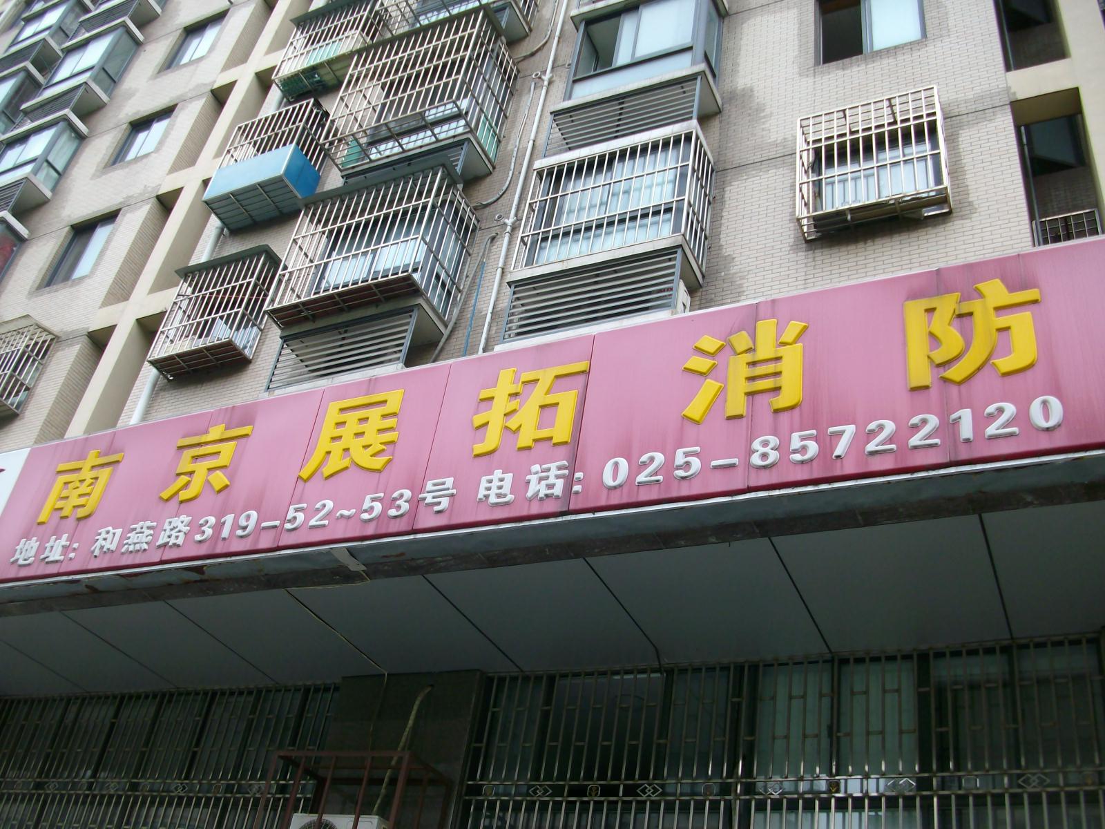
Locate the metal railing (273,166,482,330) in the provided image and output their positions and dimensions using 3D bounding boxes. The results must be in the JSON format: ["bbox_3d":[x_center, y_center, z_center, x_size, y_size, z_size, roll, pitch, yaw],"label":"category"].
[{"bbox_3d":[-2.113,-1.784,12.766,1.930,1.695,0.820,-9,-39,24],"label":"metal railing"}]

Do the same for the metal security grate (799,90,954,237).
[{"bbox_3d":[3.116,-2.452,10.616,1.357,1.455,0.330,-9,-39,24],"label":"metal security grate"}]

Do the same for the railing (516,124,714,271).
[{"bbox_3d":[0.660,-2.076,11.546,1.889,1.796,0.600,-9,-39,24],"label":"railing"}]

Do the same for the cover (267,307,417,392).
[{"bbox_3d":[-2.291,-0.694,11.788,1.762,0.727,0.080,-9,-39,24],"label":"cover"}]

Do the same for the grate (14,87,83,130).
[{"bbox_3d":[-9.416,-5.693,20.307,1.480,0.680,0.080,-9,-39,24],"label":"grate"}]

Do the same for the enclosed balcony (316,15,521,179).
[{"bbox_3d":[-1.663,-3.974,14.106,1.939,1.869,1.100,-9,-39,24],"label":"enclosed balcony"}]

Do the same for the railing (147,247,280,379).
[{"bbox_3d":[-4.294,-1.291,13.907,1.351,1.587,0.430,-9,-39,24],"label":"railing"}]

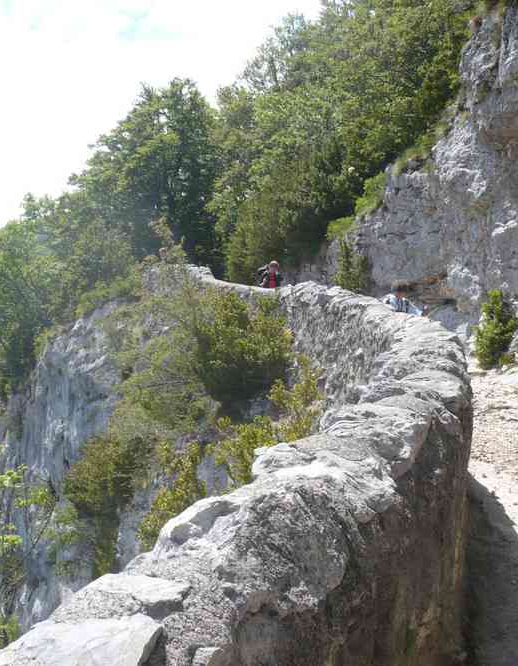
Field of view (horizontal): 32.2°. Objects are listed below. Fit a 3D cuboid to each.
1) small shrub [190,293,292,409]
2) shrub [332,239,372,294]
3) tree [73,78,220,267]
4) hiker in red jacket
[{"bbox_3d":[-0.257,0.257,14.000,1.600,1.750,1.500,0,-2,0],"label":"small shrub"},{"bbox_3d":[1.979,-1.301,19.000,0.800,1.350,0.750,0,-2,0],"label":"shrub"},{"bbox_3d":[-4.511,-6.034,36.000,6.000,8.400,5.600,0,-2,0],"label":"tree"},{"bbox_3d":[0.274,-0.776,20.500,0.550,1.720,0.500,1,-3,-27],"label":"hiker in red jacket"}]

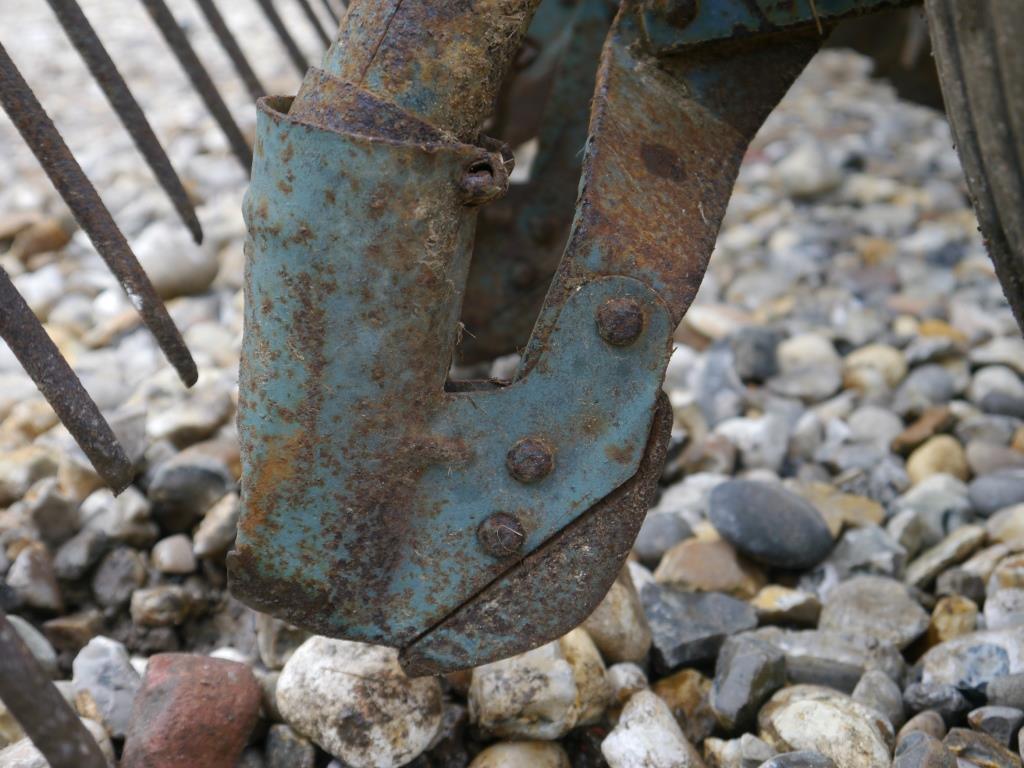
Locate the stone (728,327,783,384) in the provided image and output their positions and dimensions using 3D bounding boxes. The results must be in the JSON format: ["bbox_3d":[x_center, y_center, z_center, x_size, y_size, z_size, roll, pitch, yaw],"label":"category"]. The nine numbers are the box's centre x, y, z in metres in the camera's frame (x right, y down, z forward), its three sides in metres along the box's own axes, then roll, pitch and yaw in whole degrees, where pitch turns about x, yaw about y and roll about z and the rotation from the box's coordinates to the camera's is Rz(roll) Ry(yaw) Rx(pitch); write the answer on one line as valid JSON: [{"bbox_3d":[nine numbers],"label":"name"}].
[{"bbox_3d":[0.153,-0.019,0.895,0.035,0.033,0.034,0,22,0],"label":"stone"}]

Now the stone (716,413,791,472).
[{"bbox_3d":[0.109,0.026,0.640,0.032,0.024,0.027,0,26,0],"label":"stone"}]

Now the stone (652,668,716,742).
[{"bbox_3d":[0.058,0.109,0.482,0.025,0.023,0.023,0,26,0],"label":"stone"}]

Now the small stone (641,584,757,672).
[{"bbox_3d":[0.067,0.088,0.513,0.041,0.024,0.034,0,26,0],"label":"small stone"}]

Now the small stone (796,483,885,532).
[{"bbox_3d":[0.137,0.052,0.597,0.038,0.017,0.030,0,22,0],"label":"small stone"}]

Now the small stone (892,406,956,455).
[{"bbox_3d":[0.185,0.021,0.637,0.029,0.017,0.016,-20,32,-35],"label":"small stone"}]

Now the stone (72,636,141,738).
[{"bbox_3d":[-0.134,0.101,0.471,0.026,0.034,0.028,0,22,0],"label":"stone"}]

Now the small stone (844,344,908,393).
[{"bbox_3d":[0.181,-0.008,0.705,0.031,0.022,0.027,0,26,0],"label":"small stone"}]

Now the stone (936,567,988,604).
[{"bbox_3d":[0.169,0.076,0.533,0.019,0.013,0.017,0,22,0],"label":"stone"}]

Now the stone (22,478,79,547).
[{"bbox_3d":[-0.191,0.053,0.589,0.024,0.026,0.024,0,22,0],"label":"stone"}]

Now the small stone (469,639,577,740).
[{"bbox_3d":[0.004,0.101,0.472,0.035,0.028,0.034,0,26,0],"label":"small stone"}]

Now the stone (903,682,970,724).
[{"bbox_3d":[0.141,0.106,0.470,0.022,0.014,0.018,0,22,0],"label":"stone"}]

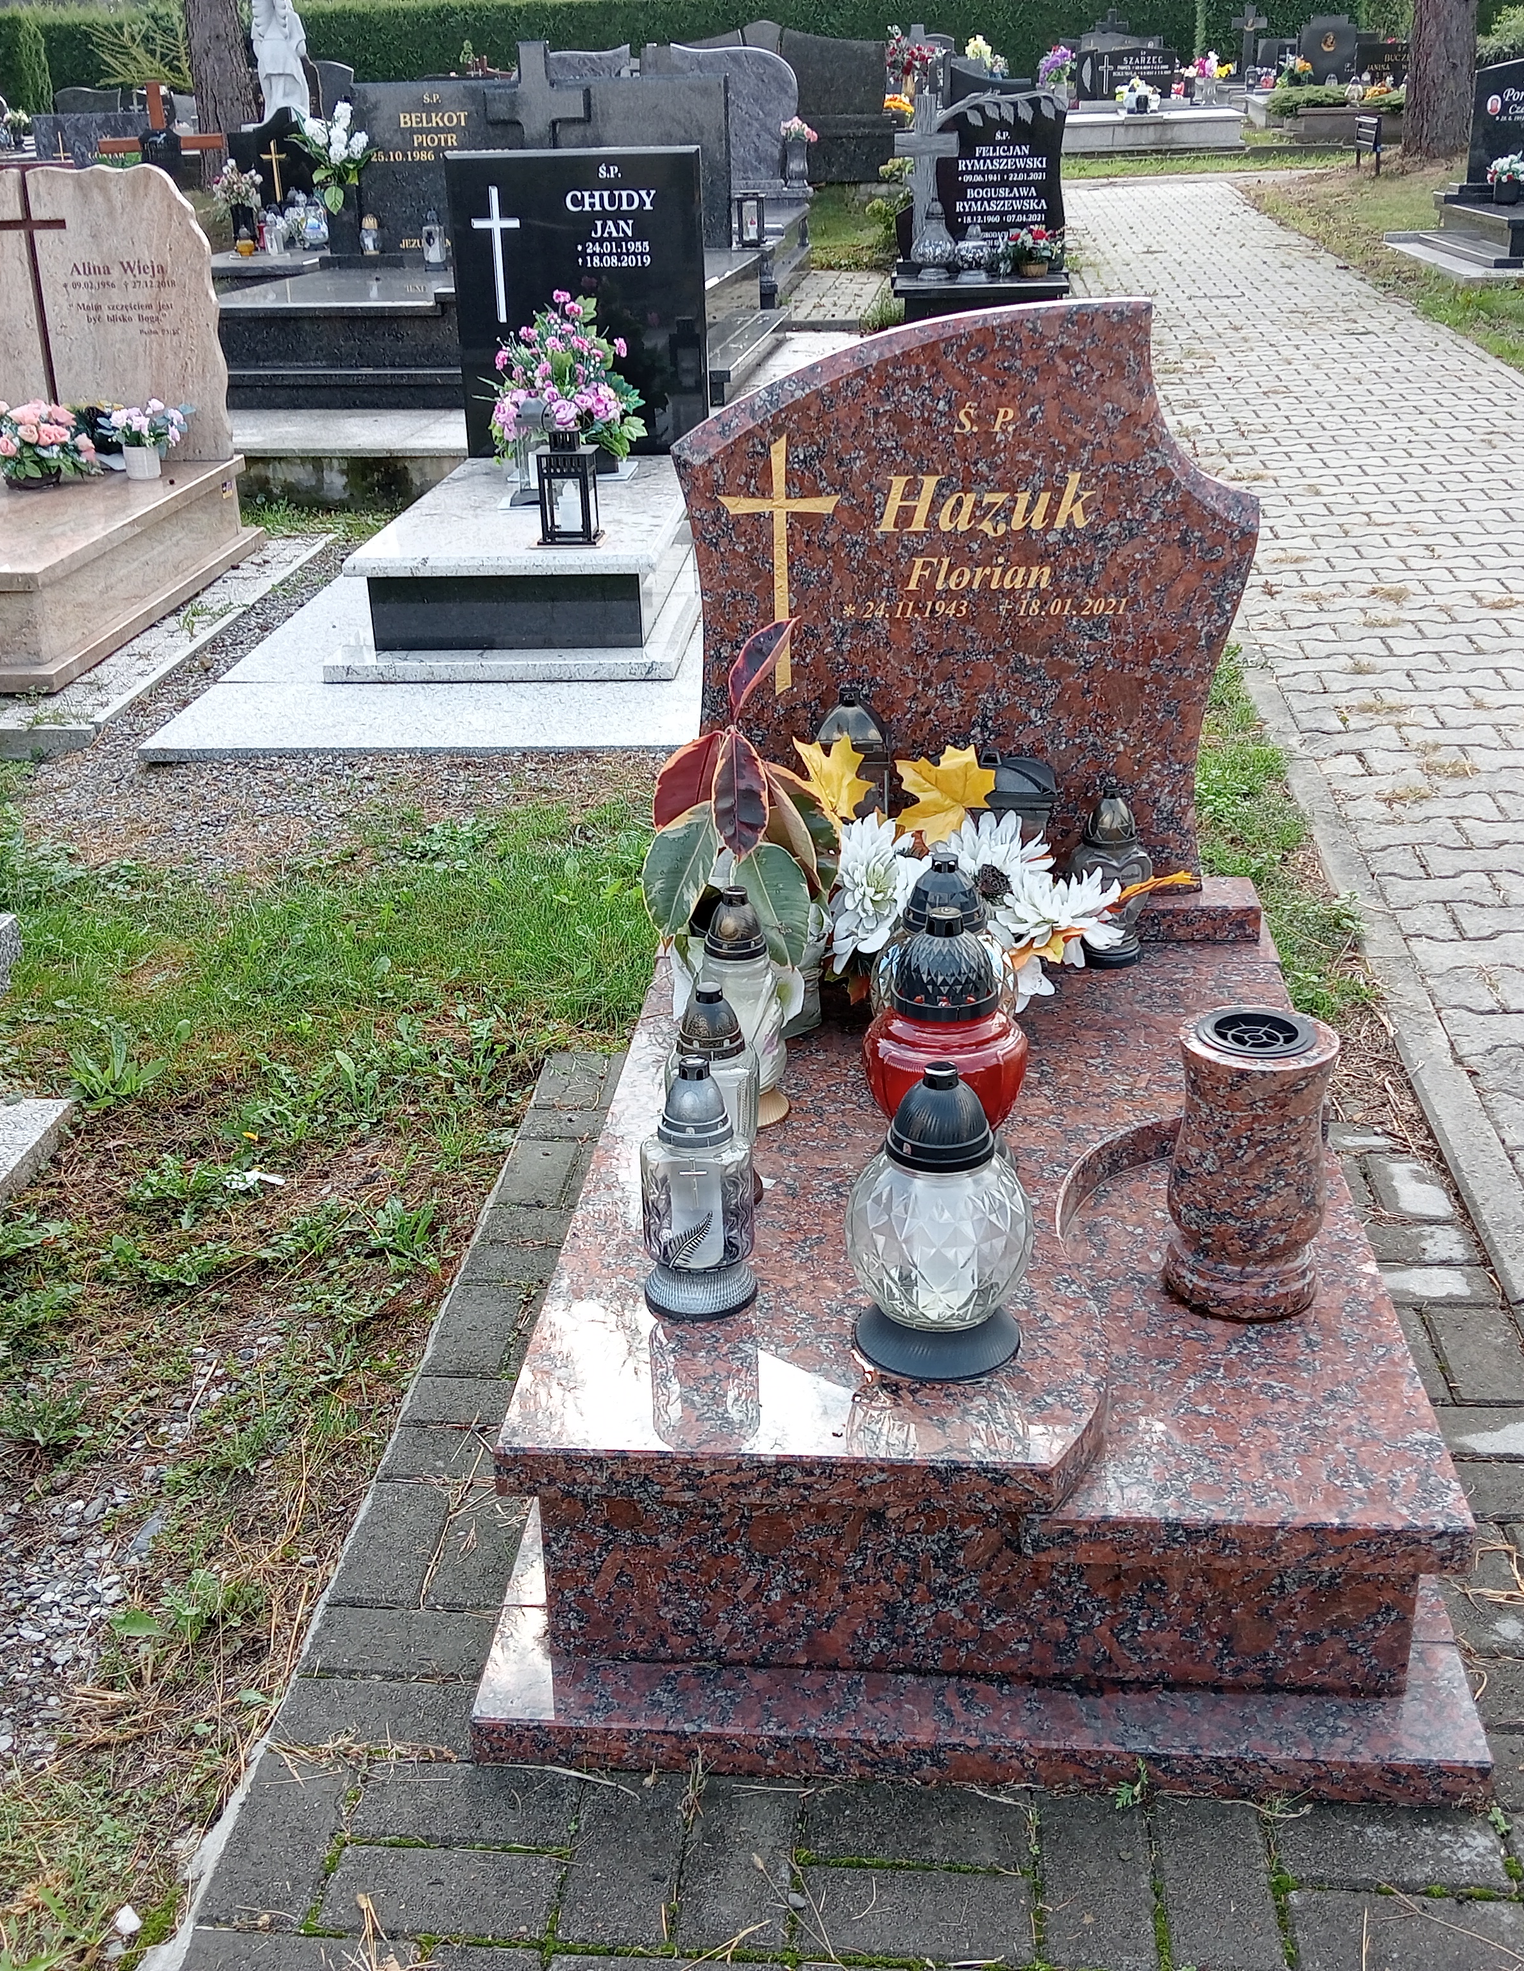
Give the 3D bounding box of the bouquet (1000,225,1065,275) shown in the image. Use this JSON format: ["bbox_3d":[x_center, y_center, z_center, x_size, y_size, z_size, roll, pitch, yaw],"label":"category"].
[{"bbox_3d":[1.277,-3.456,9.953,0.290,0.235,0.260,1,24,5],"label":"bouquet"}]

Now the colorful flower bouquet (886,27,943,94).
[{"bbox_3d":[1.172,-7.303,16.744,0.450,0.480,0.380,1,25,4],"label":"colorful flower bouquet"}]

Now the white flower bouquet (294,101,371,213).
[{"bbox_3d":[-1.775,-3.398,8.690,0.340,0.440,0.300,1,25,4],"label":"white flower bouquet"}]

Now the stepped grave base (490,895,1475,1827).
[{"bbox_3d":[0.246,0.276,2.482,0.902,0.315,1.442,1,24,5],"label":"stepped grave base"}]

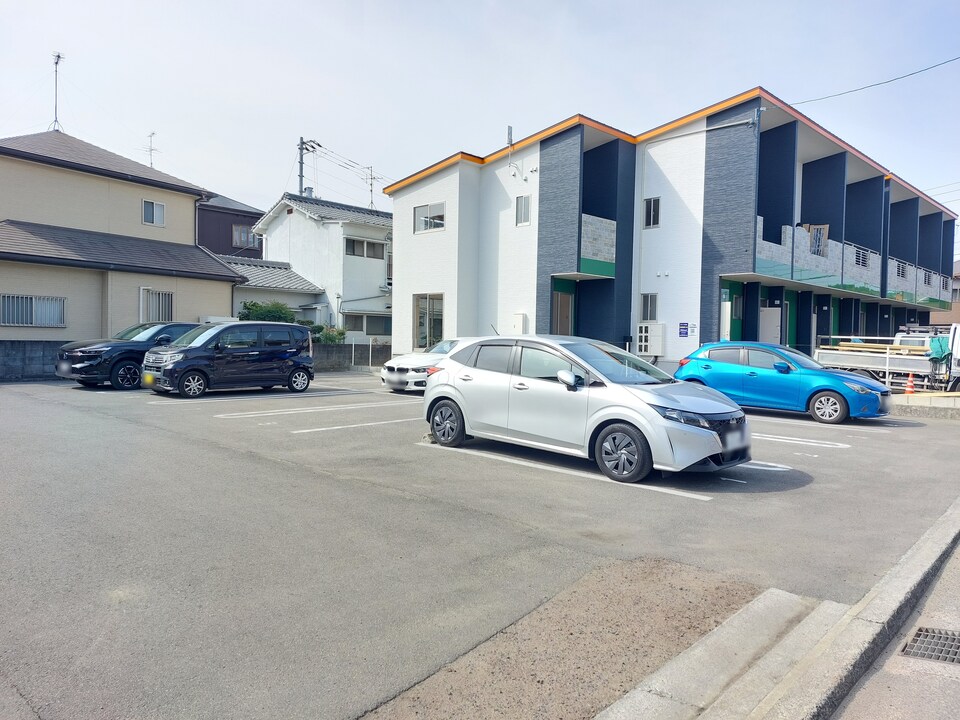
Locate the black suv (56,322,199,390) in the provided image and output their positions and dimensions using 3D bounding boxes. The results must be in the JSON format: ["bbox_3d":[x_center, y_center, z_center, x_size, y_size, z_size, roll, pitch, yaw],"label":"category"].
[{"bbox_3d":[-7.996,-0.156,16.435,1.820,1.585,4.340,2,2,29],"label":"black suv"}]

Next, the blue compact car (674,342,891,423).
[{"bbox_3d":[6.149,0.375,13.798,4.060,1.500,1.725,2,2,41],"label":"blue compact car"}]

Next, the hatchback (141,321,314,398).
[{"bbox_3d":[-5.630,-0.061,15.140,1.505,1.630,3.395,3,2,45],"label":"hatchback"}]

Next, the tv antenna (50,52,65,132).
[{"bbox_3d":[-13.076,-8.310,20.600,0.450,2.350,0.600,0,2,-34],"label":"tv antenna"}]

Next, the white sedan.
[{"bbox_3d":[-0.408,0.089,17.274,1.840,1.430,4.640,3,2,43],"label":"white sedan"}]

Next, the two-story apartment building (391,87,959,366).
[{"bbox_3d":[11.185,-3.801,30.631,29.600,8.470,12.550,-1,2,-44],"label":"two-story apartment building"}]

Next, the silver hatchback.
[{"bbox_3d":[1.169,0.458,8.429,4.045,1.520,1.725,3,2,42],"label":"silver hatchback"}]

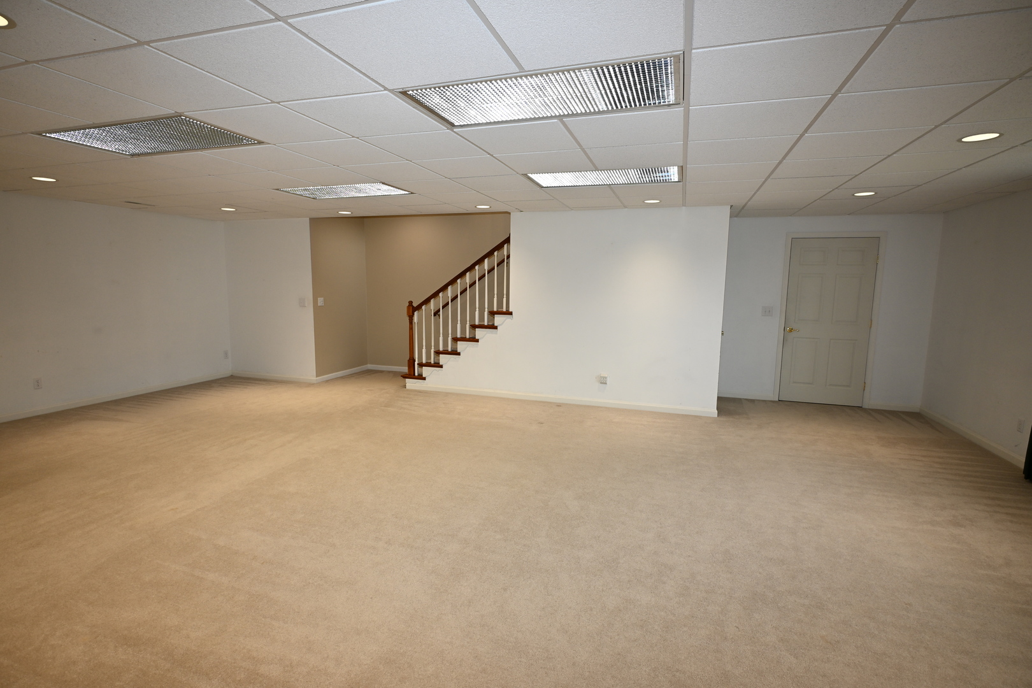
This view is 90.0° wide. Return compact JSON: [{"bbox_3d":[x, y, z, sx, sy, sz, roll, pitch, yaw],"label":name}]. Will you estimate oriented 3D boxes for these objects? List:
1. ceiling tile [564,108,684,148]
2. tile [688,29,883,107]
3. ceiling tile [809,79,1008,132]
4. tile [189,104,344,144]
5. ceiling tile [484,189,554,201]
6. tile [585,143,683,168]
[{"bbox_3d":[0.611,-1.167,2.811,0.603,0.020,0.603,3,7,18],"label":"ceiling tile"},{"bbox_3d":[1.008,-1.073,2.045,0.600,0.020,0.600,3,7,18],"label":"tile"},{"bbox_3d":[1.768,-1.105,2.428,0.605,0.020,0.605,3,7,18],"label":"ceiling tile"},{"bbox_3d":[-1.306,-1.188,2.789,0.600,0.020,0.600,3,7,18],"label":"tile"},{"bbox_3d":[0.027,-1.417,4.909,0.605,0.020,0.605,3,7,18],"label":"ceiling tile"},{"bbox_3d":[0.794,-1.228,3.388,0.605,0.020,0.605,3,7,18],"label":"tile"}]

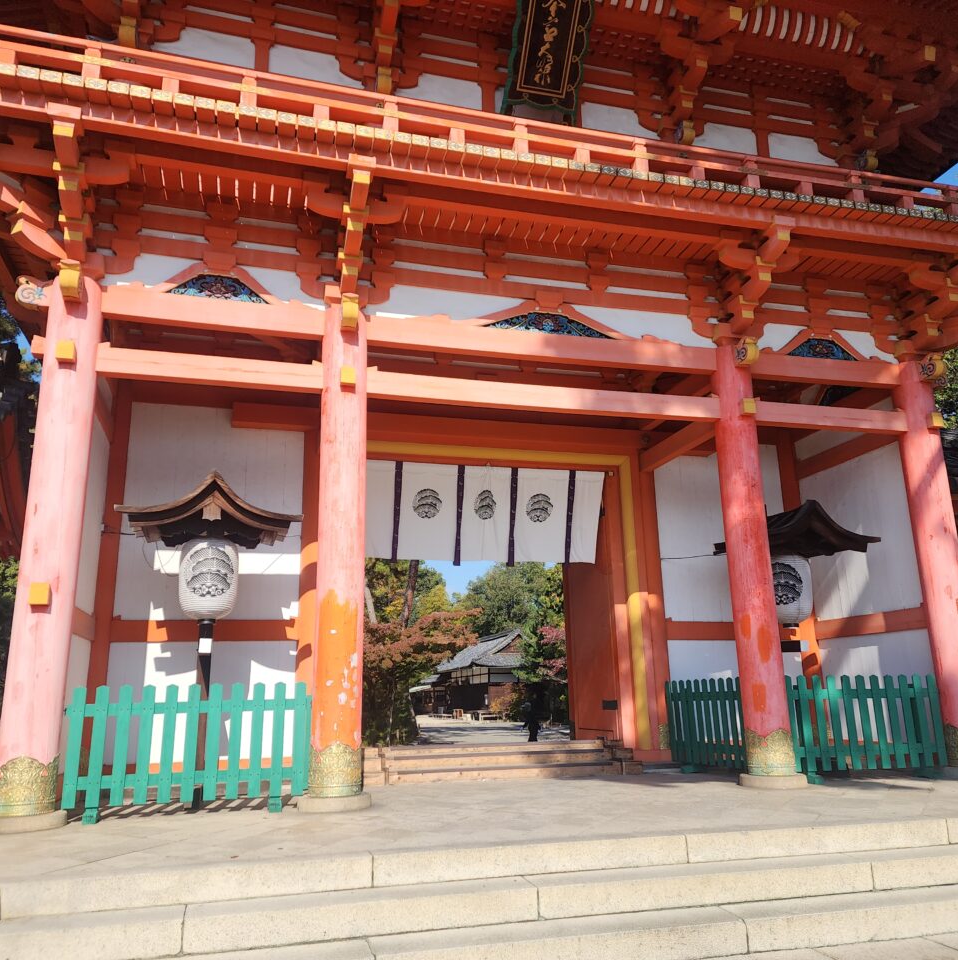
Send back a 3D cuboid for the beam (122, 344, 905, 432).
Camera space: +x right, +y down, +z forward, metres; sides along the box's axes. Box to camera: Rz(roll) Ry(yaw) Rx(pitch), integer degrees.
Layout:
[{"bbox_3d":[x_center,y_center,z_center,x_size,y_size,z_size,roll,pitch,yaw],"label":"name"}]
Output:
[{"bbox_3d":[0.850,-0.945,9.714,9.718,0.267,0.172,3,-15,-15],"label":"beam"}]

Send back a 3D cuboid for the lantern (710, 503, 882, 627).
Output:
[{"bbox_3d":[3.819,1.061,10.391,1.786,1.459,0.979,3,-15,-15],"label":"lantern"}]

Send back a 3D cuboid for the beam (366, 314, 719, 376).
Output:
[{"bbox_3d":[0.766,-1.410,9.089,3.921,0.283,0.221,3,-15,-15],"label":"beam"}]

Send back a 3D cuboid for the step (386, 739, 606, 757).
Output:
[{"bbox_3d":[0.144,3.342,10.584,2.803,0.110,0.384,3,-15,-15],"label":"step"}]

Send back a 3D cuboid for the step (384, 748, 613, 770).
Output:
[{"bbox_3d":[0.299,3.715,11.278,3.027,0.151,0.344,3,-15,-15],"label":"step"}]

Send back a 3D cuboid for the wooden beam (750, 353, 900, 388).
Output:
[{"bbox_3d":[4.382,-1.393,10.833,2.279,0.292,0.172,3,-15,-15],"label":"wooden beam"}]

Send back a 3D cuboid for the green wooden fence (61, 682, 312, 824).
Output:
[{"bbox_3d":[-2.647,2.504,7.894,2.227,1.164,0.275,3,-15,-15],"label":"green wooden fence"}]

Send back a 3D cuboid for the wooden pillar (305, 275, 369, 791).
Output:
[{"bbox_3d":[-1.303,0.478,8.030,0.470,4.771,0.470,3,-15,-15],"label":"wooden pillar"}]

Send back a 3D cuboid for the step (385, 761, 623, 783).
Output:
[{"bbox_3d":[0.348,3.749,10.891,3.096,0.128,0.387,3,-15,-15],"label":"step"}]

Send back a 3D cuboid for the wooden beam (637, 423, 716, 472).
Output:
[{"bbox_3d":[2.554,-0.472,10.678,0.154,0.259,2.049,3,-15,-15],"label":"wooden beam"}]

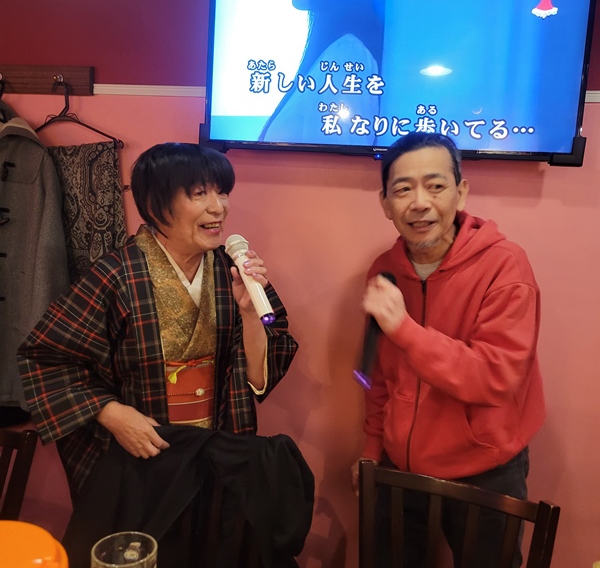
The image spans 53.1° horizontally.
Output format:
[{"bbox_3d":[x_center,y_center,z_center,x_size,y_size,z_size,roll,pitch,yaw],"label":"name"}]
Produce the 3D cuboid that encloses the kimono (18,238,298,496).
[{"bbox_3d":[-0.324,0.215,1.365,0.570,0.680,0.380,0,8,-25],"label":"kimono"}]

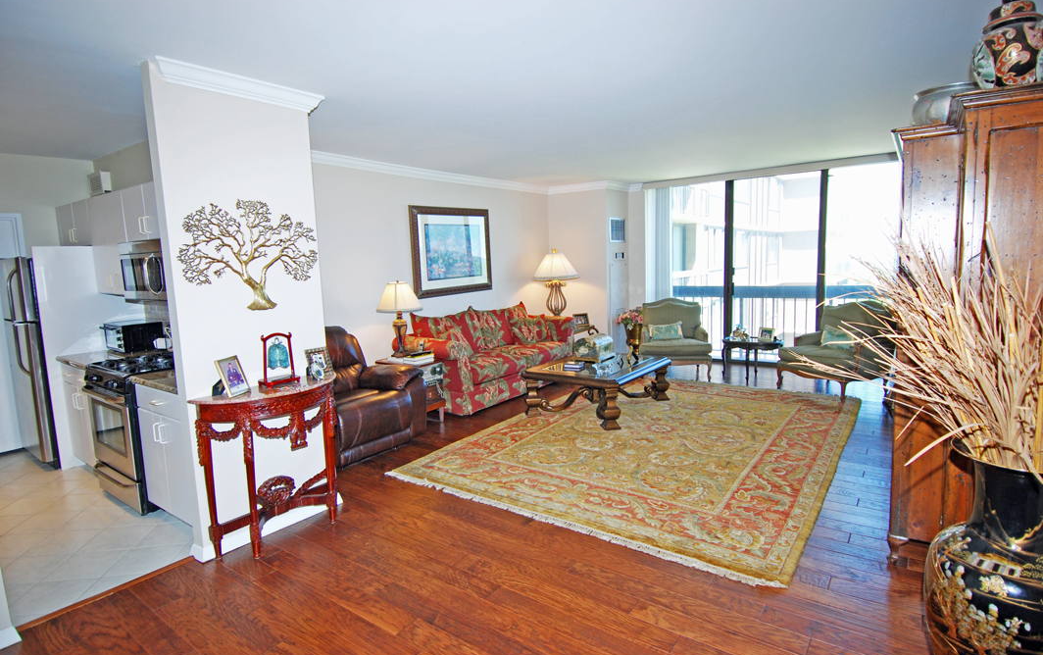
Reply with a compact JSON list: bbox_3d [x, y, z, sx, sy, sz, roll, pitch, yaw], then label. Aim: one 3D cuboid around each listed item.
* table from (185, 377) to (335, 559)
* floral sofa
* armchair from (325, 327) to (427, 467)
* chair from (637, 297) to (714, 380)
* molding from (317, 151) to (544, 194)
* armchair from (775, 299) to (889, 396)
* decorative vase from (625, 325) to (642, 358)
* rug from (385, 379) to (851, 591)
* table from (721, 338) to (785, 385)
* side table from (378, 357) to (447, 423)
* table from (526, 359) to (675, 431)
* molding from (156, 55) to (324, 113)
[{"bbox_3d":[-1.294,0.774,2.937,0.310,0.870,0.850,3,9,36],"label":"table"},{"bbox_3d":[-0.317,0.295,6.047,0.920,0.900,1.940,4,9,39],"label":"floral sofa"},{"bbox_3d":[-1.502,0.497,4.434,0.960,0.970,1.000,4,9,39],"label":"armchair"},{"bbox_3d":[1.986,0.118,6.702,0.820,0.950,0.780,0,8,16],"label":"chair"},{"bbox_3d":[-0.820,-1.686,5.873,0.090,0.105,3.700,4,9,39],"label":"molding"},{"bbox_3d":[3.326,0.204,5.562,0.780,0.960,0.740,-5,8,-24],"label":"armchair"},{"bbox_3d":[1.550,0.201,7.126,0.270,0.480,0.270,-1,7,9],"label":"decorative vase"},{"bbox_3d":[1.211,0.879,4.525,2.660,0.012,3.700,3,9,36],"label":"rug"},{"bbox_3d":[2.821,0.383,6.383,0.700,0.440,0.500,3,9,36],"label":"table"},{"bbox_3d":[-1.050,0.623,5.059,0.550,0.600,0.400,3,9,36],"label":"side table"},{"bbox_3d":[0.769,0.598,5.137,1.000,0.450,1.060,4,9,39],"label":"table"},{"bbox_3d":[-1.411,-1.220,2.699,0.090,0.105,0.800,4,9,39],"label":"molding"}]

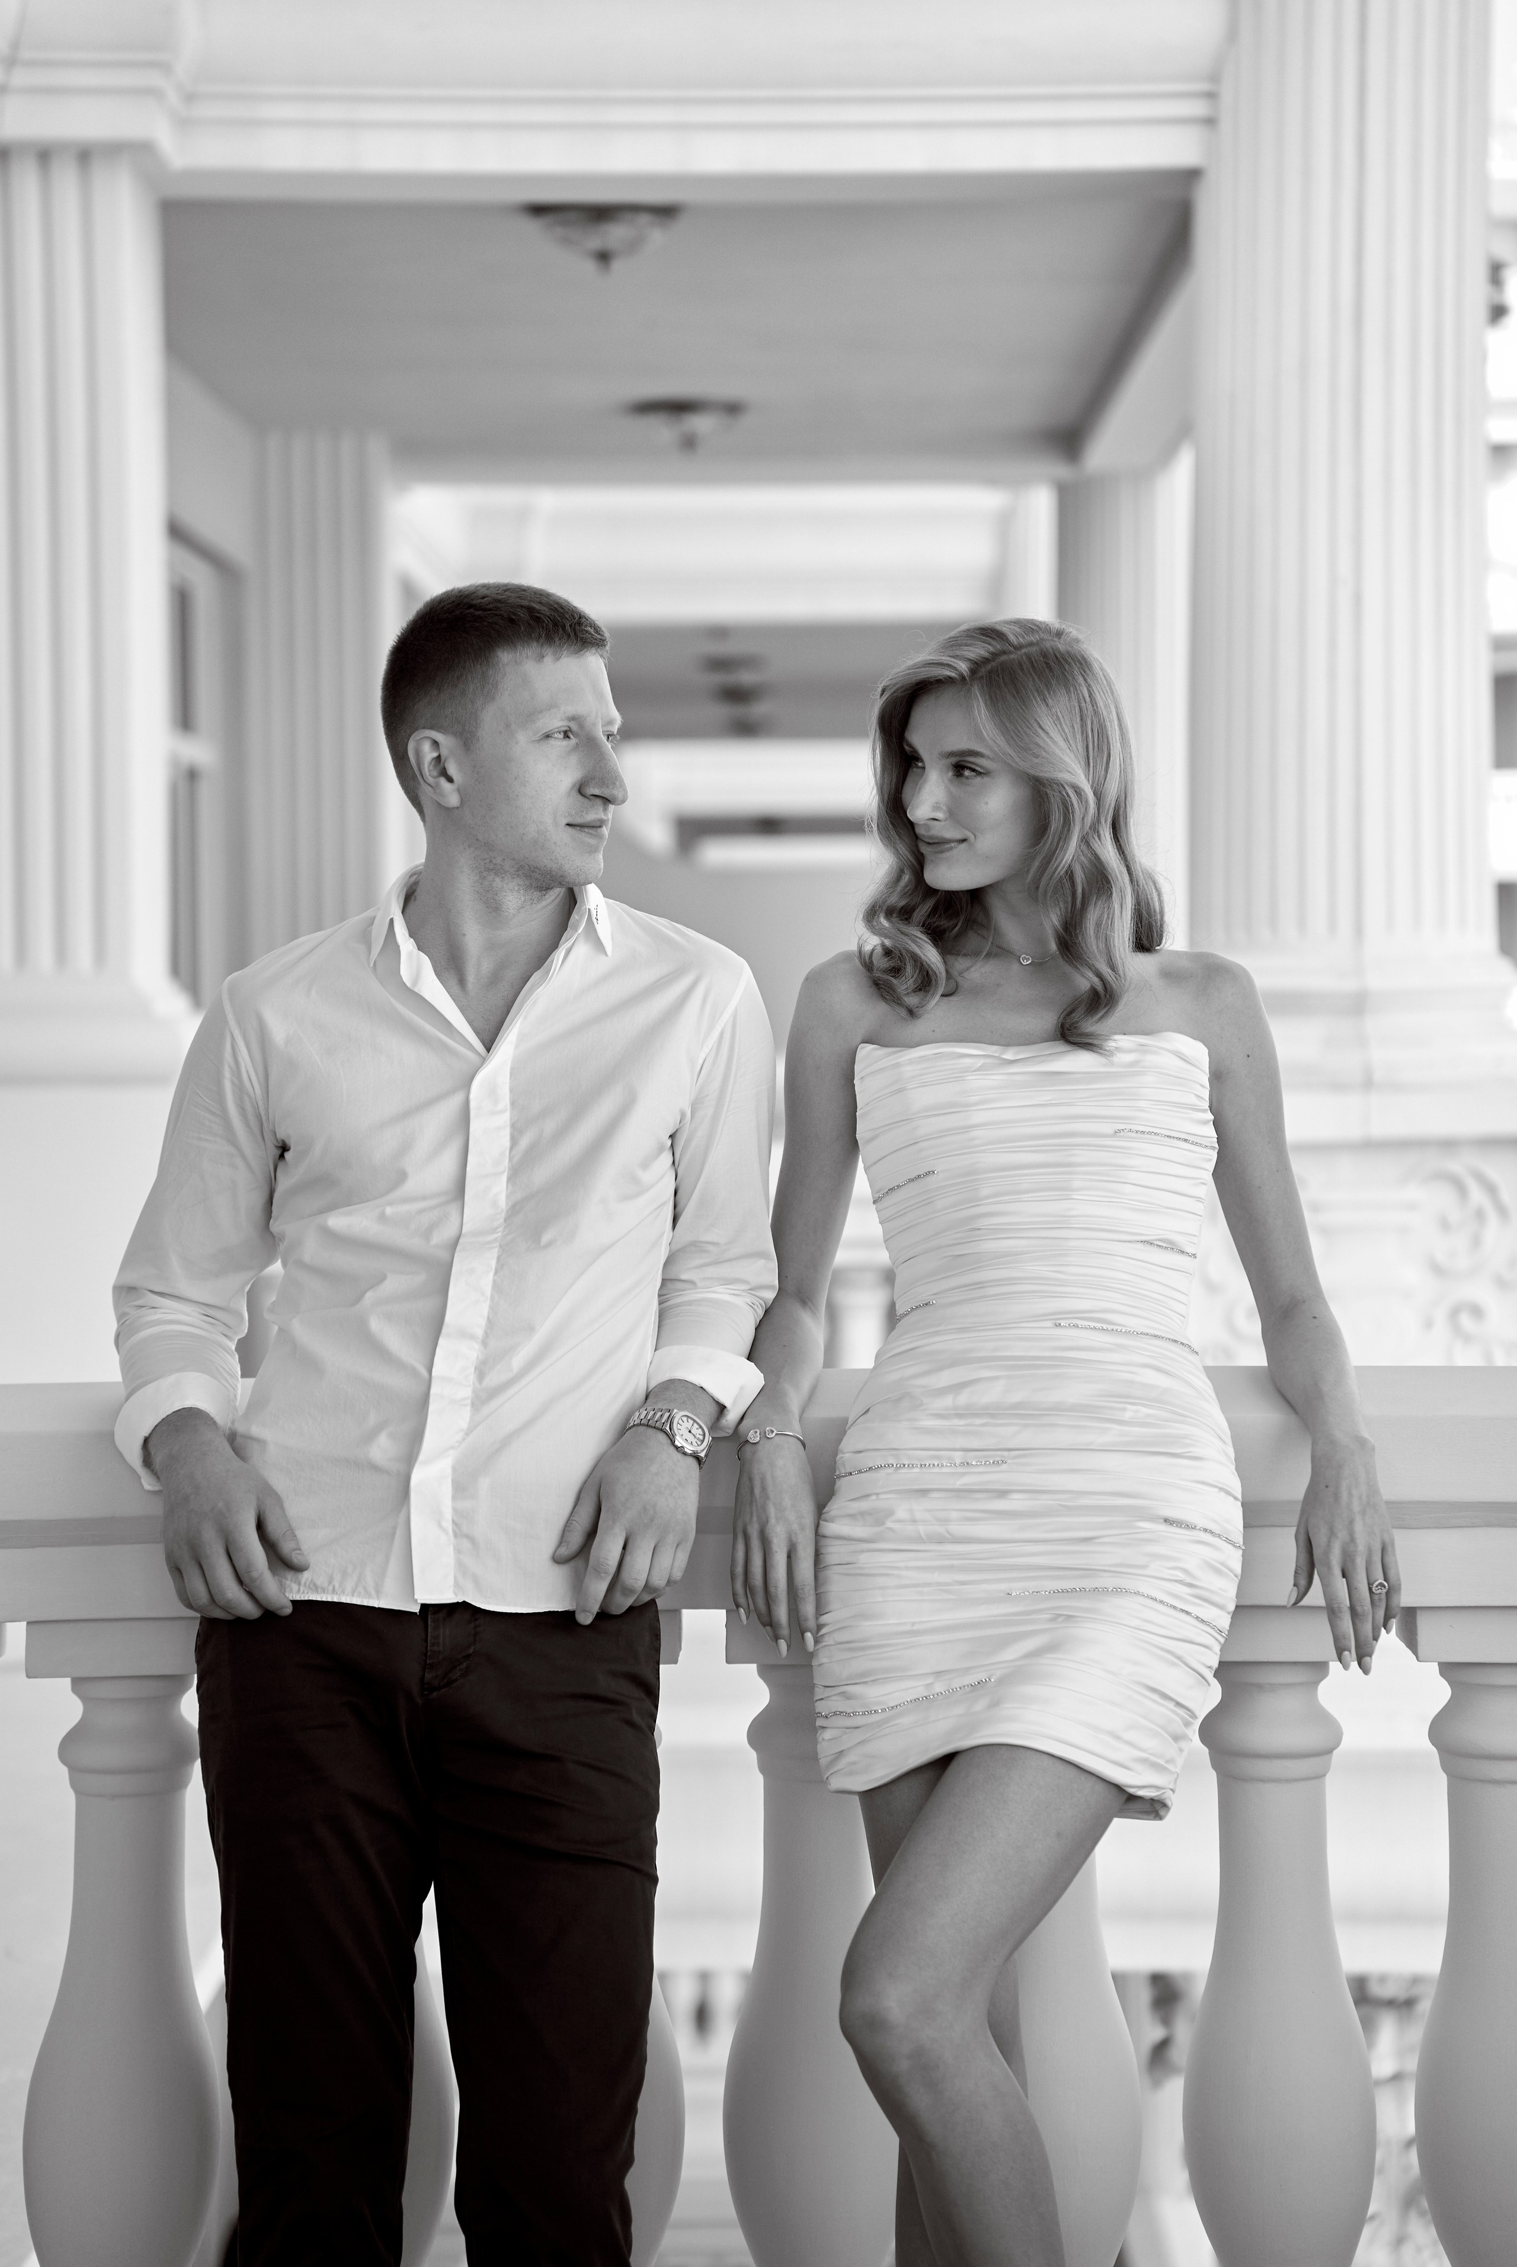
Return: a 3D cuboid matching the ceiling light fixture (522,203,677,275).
[{"bbox_3d":[-0.459,-2.655,14.049,0.460,0.210,0.460,0,2,0],"label":"ceiling light fixture"}]

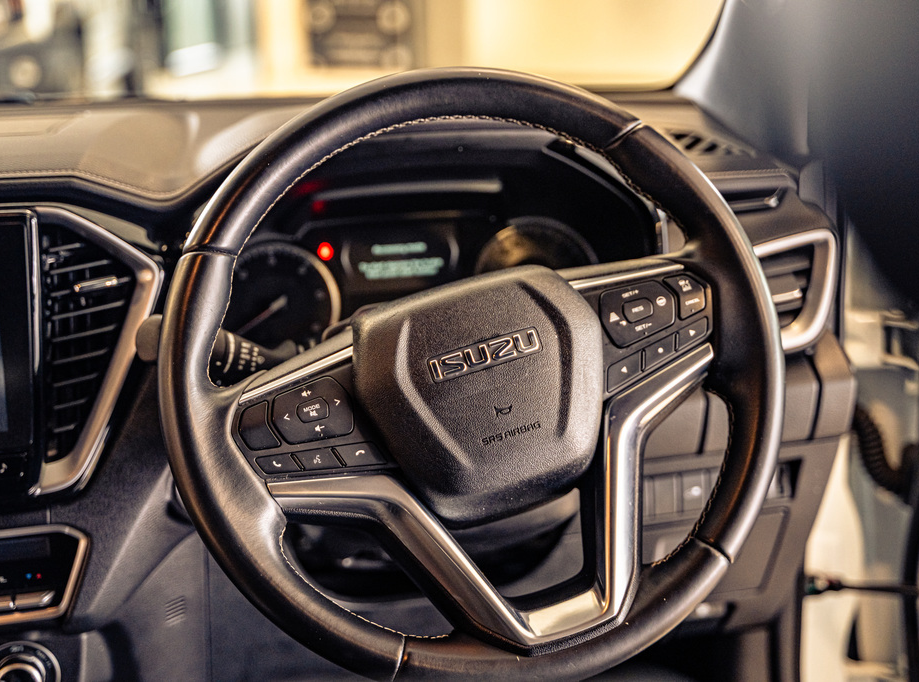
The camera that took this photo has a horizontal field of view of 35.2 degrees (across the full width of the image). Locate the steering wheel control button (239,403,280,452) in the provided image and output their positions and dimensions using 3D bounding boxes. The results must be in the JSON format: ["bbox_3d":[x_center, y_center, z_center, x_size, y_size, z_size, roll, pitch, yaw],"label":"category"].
[{"bbox_3d":[-0.117,0.050,0.837,0.020,0.027,0.009,-16,-7,-17],"label":"steering wheel control button"}]

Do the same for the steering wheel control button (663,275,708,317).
[{"bbox_3d":[0.141,-0.028,0.894,0.022,0.027,0.009,-18,-7,-7],"label":"steering wheel control button"}]

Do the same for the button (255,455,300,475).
[{"bbox_3d":[-0.104,0.072,0.835,0.025,0.011,0.008,-7,-10,-16],"label":"button"}]

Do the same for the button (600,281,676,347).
[{"bbox_3d":[0.110,-0.019,0.890,0.048,0.037,0.010,-18,-7,-7],"label":"button"}]

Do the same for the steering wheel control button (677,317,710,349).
[{"bbox_3d":[0.143,-0.004,0.890,0.027,0.009,0.008,-27,-6,-8],"label":"steering wheel control button"}]

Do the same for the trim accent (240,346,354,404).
[{"bbox_3d":[-0.096,0.020,0.849,0.076,0.005,0.009,-25,-5,-18],"label":"trim accent"}]

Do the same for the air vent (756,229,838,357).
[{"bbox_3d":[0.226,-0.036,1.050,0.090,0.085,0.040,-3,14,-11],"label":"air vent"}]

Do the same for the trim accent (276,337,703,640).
[{"bbox_3d":[0.042,0.107,0.860,0.286,0.139,0.036,-17,-7,-12],"label":"trim accent"}]

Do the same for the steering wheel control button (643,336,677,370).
[{"bbox_3d":[0.123,0.007,0.887,0.028,0.011,0.008,-27,-6,-8],"label":"steering wheel control button"}]

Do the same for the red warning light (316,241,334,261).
[{"bbox_3d":[-0.098,-0.065,1.050,0.011,0.011,0.004,-3,2,-11],"label":"red warning light"}]

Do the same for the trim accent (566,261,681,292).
[{"bbox_3d":[0.103,-0.039,0.893,0.073,0.005,0.009,-9,-8,-6],"label":"trim accent"}]

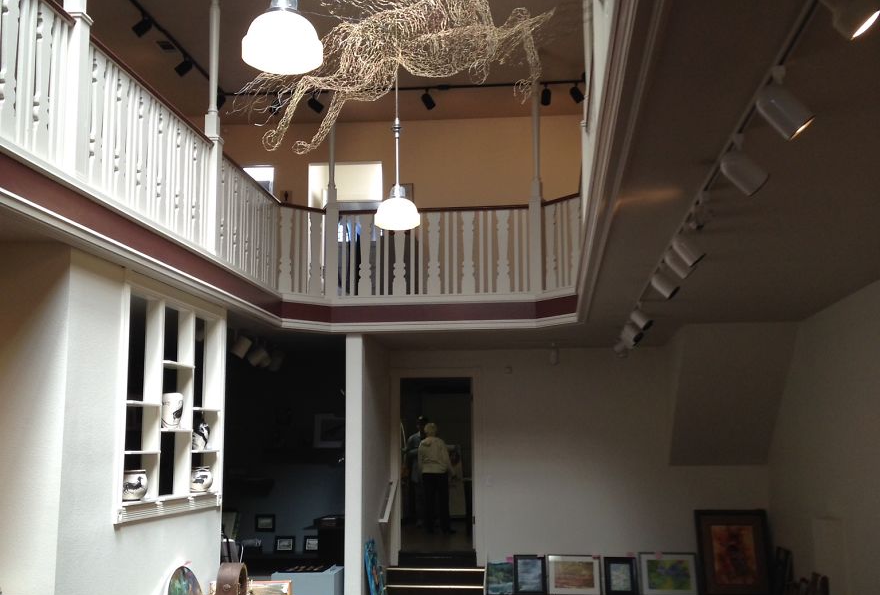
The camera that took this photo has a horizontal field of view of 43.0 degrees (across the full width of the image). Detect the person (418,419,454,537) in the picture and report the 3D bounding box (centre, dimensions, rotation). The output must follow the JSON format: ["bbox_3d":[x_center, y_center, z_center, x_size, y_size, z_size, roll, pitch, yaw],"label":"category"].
[{"bbox_3d":[-0.073,2.632,16.339,0.480,1.588,0.320,-1,-8,3],"label":"person"}]

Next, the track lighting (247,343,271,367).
[{"bbox_3d":[-1.880,0.613,11.616,0.150,0.200,0.150,49,-29,-18],"label":"track lighting"}]

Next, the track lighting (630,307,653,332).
[{"bbox_3d":[1.631,0.178,9.028,0.175,0.120,0.115,34,7,23],"label":"track lighting"}]

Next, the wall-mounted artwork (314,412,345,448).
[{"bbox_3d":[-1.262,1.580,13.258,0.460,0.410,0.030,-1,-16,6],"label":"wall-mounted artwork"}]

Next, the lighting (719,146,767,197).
[{"bbox_3d":[1.095,-0.457,4.053,0.178,0.115,0.112,38,-14,-6],"label":"lighting"}]

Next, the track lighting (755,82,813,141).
[{"bbox_3d":[1.018,-0.561,3.335,0.115,0.178,0.112,-40,-10,1],"label":"track lighting"}]

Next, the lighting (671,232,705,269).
[{"bbox_3d":[1.308,-0.245,5.900,0.175,0.120,0.115,38,2,15],"label":"lighting"}]

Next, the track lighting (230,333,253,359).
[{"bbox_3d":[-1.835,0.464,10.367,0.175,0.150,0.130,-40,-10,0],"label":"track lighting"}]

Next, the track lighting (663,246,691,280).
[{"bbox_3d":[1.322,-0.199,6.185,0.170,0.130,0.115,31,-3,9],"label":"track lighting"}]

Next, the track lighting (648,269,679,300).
[{"bbox_3d":[1.430,-0.080,7.125,0.175,0.120,0.115,33,3,18],"label":"track lighting"}]

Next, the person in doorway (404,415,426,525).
[{"bbox_3d":[-0.344,2.743,17.737,0.480,1.730,0.330,1,-8,-12],"label":"person in doorway"}]

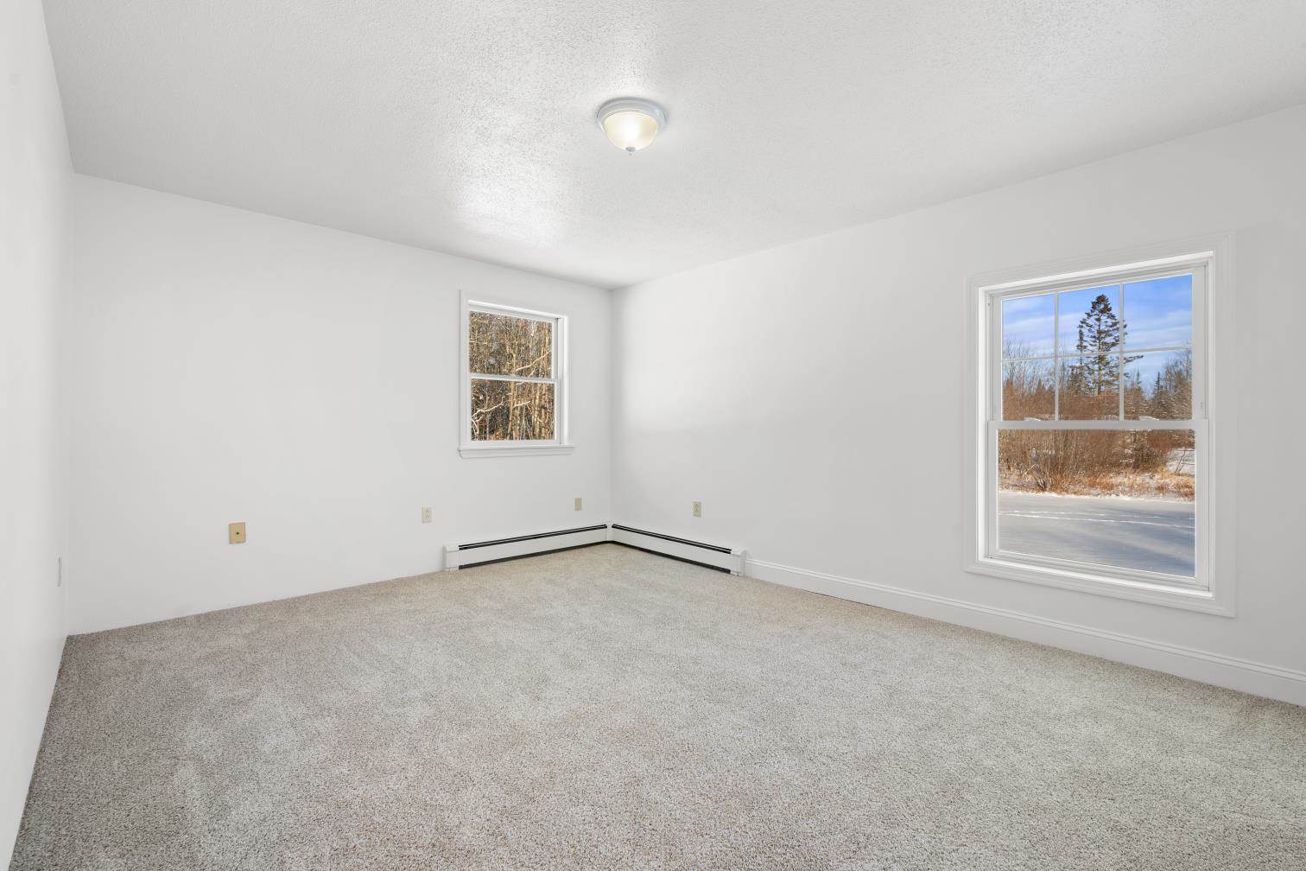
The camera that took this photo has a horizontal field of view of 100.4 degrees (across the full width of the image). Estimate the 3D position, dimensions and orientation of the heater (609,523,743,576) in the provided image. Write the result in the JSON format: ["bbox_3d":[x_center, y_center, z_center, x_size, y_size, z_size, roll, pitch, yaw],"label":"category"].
[{"bbox_3d":[0.126,0.957,4.670,0.070,0.190,1.554,0,1,-45],"label":"heater"}]

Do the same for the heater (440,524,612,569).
[{"bbox_3d":[-0.988,0.938,4.677,1.599,0.190,0.070,0,1,-43],"label":"heater"}]

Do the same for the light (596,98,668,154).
[{"bbox_3d":[-0.091,-1.274,2.312,0.295,0.148,0.295,0,1,0],"label":"light"}]

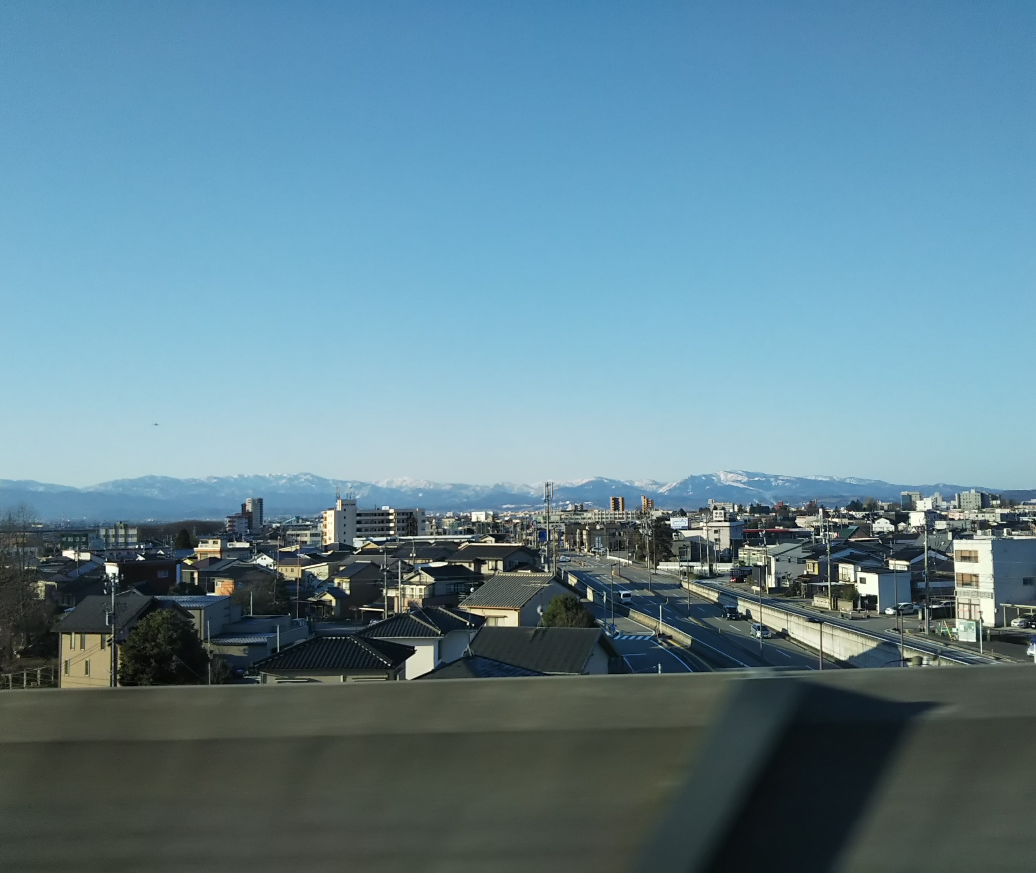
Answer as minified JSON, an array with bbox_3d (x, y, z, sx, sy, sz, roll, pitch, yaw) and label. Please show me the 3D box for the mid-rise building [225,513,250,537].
[{"bbox_3d":[-181.060,57.540,650.000,13.500,15.700,12.500,2,-5,-28],"label":"mid-rise building"}]

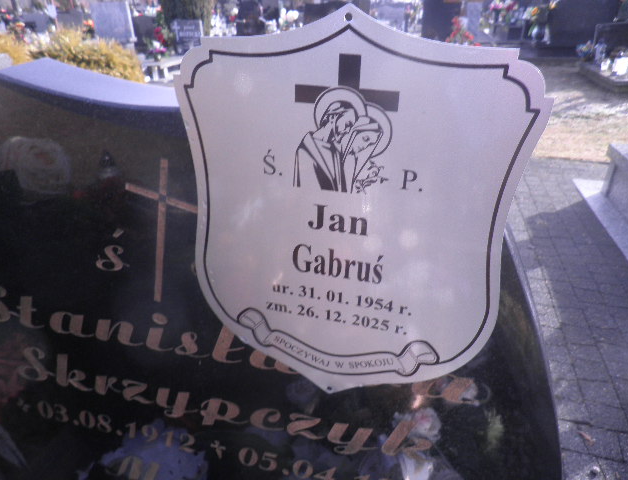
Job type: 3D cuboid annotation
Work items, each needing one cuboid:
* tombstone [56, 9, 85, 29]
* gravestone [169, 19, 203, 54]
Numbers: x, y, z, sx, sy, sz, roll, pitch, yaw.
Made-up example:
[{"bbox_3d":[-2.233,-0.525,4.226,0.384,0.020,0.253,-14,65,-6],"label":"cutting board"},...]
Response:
[{"bbox_3d":[-5.876,-5.219,10.853,0.680,0.683,0.100,7,28,14],"label":"tombstone"},{"bbox_3d":[-2.789,-4.495,9.872,0.668,0.757,0.100,7,28,14],"label":"gravestone"}]

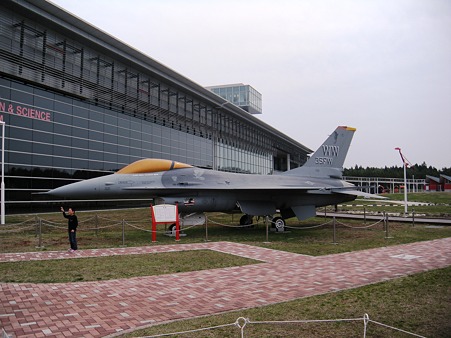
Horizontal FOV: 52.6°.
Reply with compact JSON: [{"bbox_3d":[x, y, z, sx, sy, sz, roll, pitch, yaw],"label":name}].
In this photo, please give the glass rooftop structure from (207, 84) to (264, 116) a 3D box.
[{"bbox_3d":[1.596,-15.306,104.621,11.500,4.685,10.207,-1,-3,20],"label":"glass rooftop structure"}]

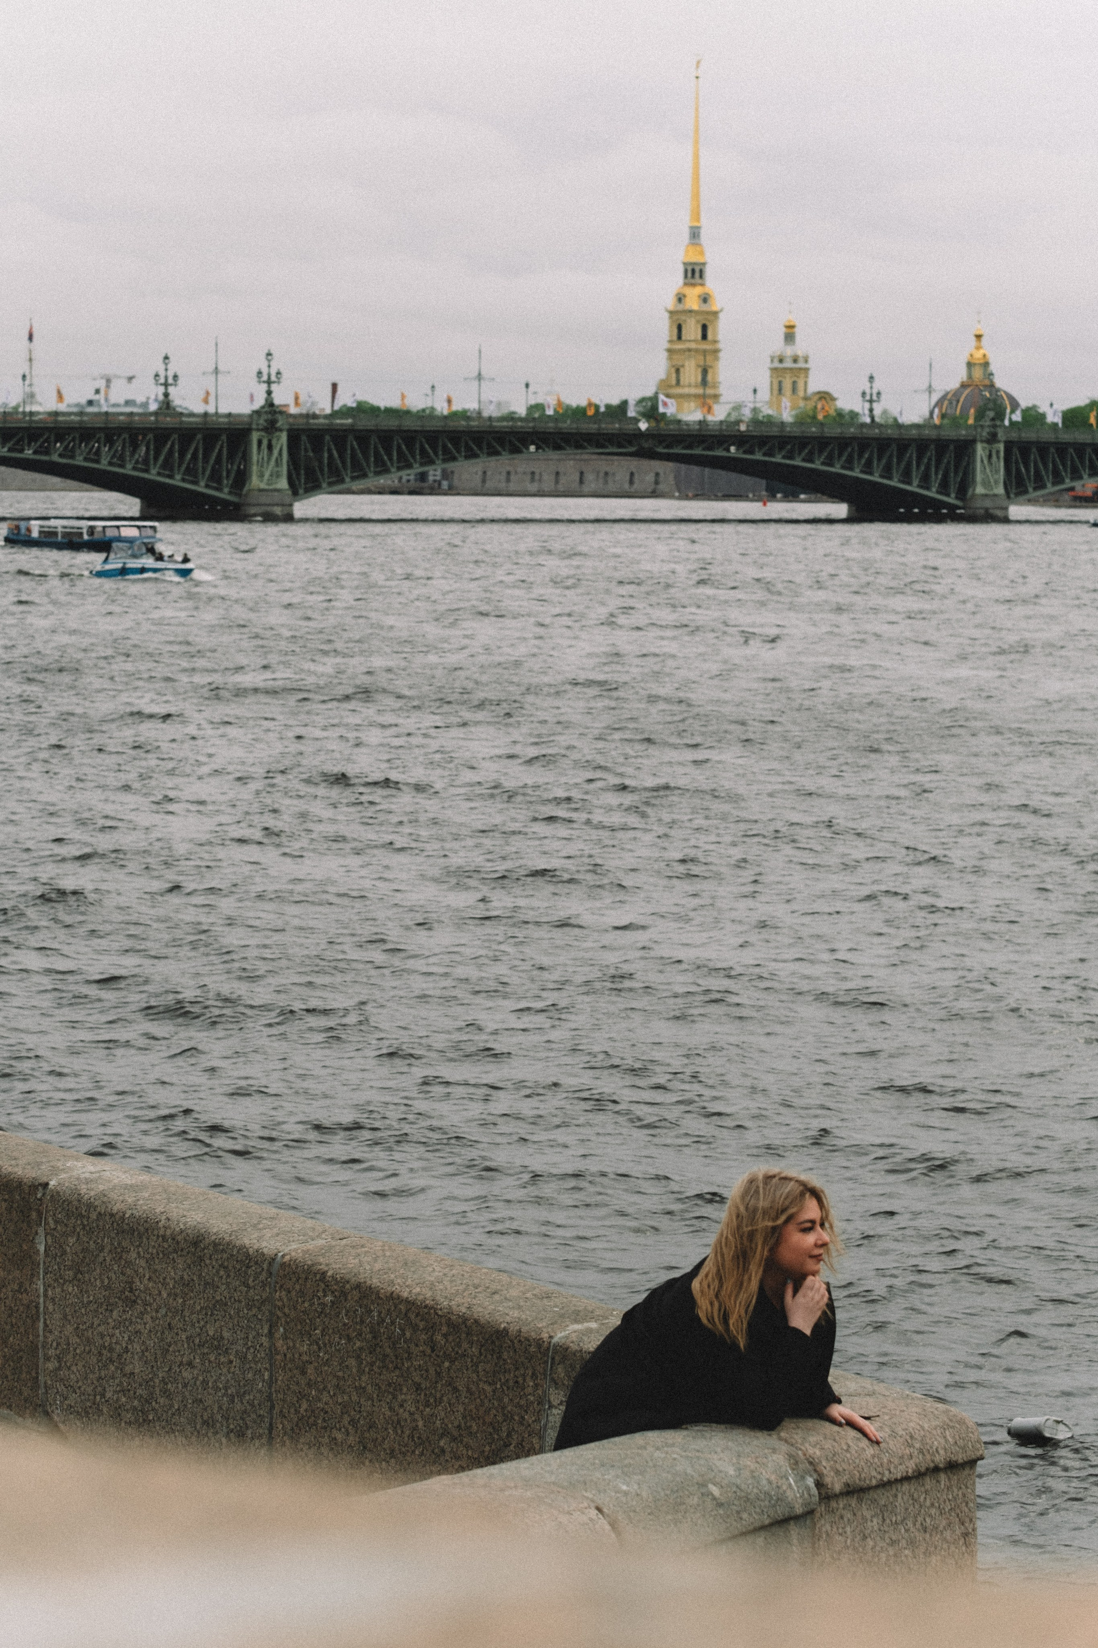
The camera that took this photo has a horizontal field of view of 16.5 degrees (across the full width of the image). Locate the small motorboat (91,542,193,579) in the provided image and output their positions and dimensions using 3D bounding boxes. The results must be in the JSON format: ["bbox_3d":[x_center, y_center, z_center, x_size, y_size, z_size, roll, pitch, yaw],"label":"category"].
[{"bbox_3d":[-22.707,-14.698,211.294,6.000,2.050,2.200,4,6,30],"label":"small motorboat"}]

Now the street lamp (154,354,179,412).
[{"bbox_3d":[-44.359,-51.125,440.184,3.000,6.740,1.200,-3,6,-31],"label":"street lamp"}]

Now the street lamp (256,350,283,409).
[{"bbox_3d":[-30.880,-49.052,419.276,3.000,6.420,1.200,-3,6,-31],"label":"street lamp"}]

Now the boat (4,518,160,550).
[{"bbox_3d":[-33.509,-21.001,275.131,4.200,2.400,16.000,-3,7,-34],"label":"boat"}]

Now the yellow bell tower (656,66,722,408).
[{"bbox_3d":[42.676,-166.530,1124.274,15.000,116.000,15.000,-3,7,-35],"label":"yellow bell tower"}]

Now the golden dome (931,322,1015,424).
[{"bbox_3d":[123.343,-129.970,1097.515,26.000,28.800,26.000,1,5,6],"label":"golden dome"}]

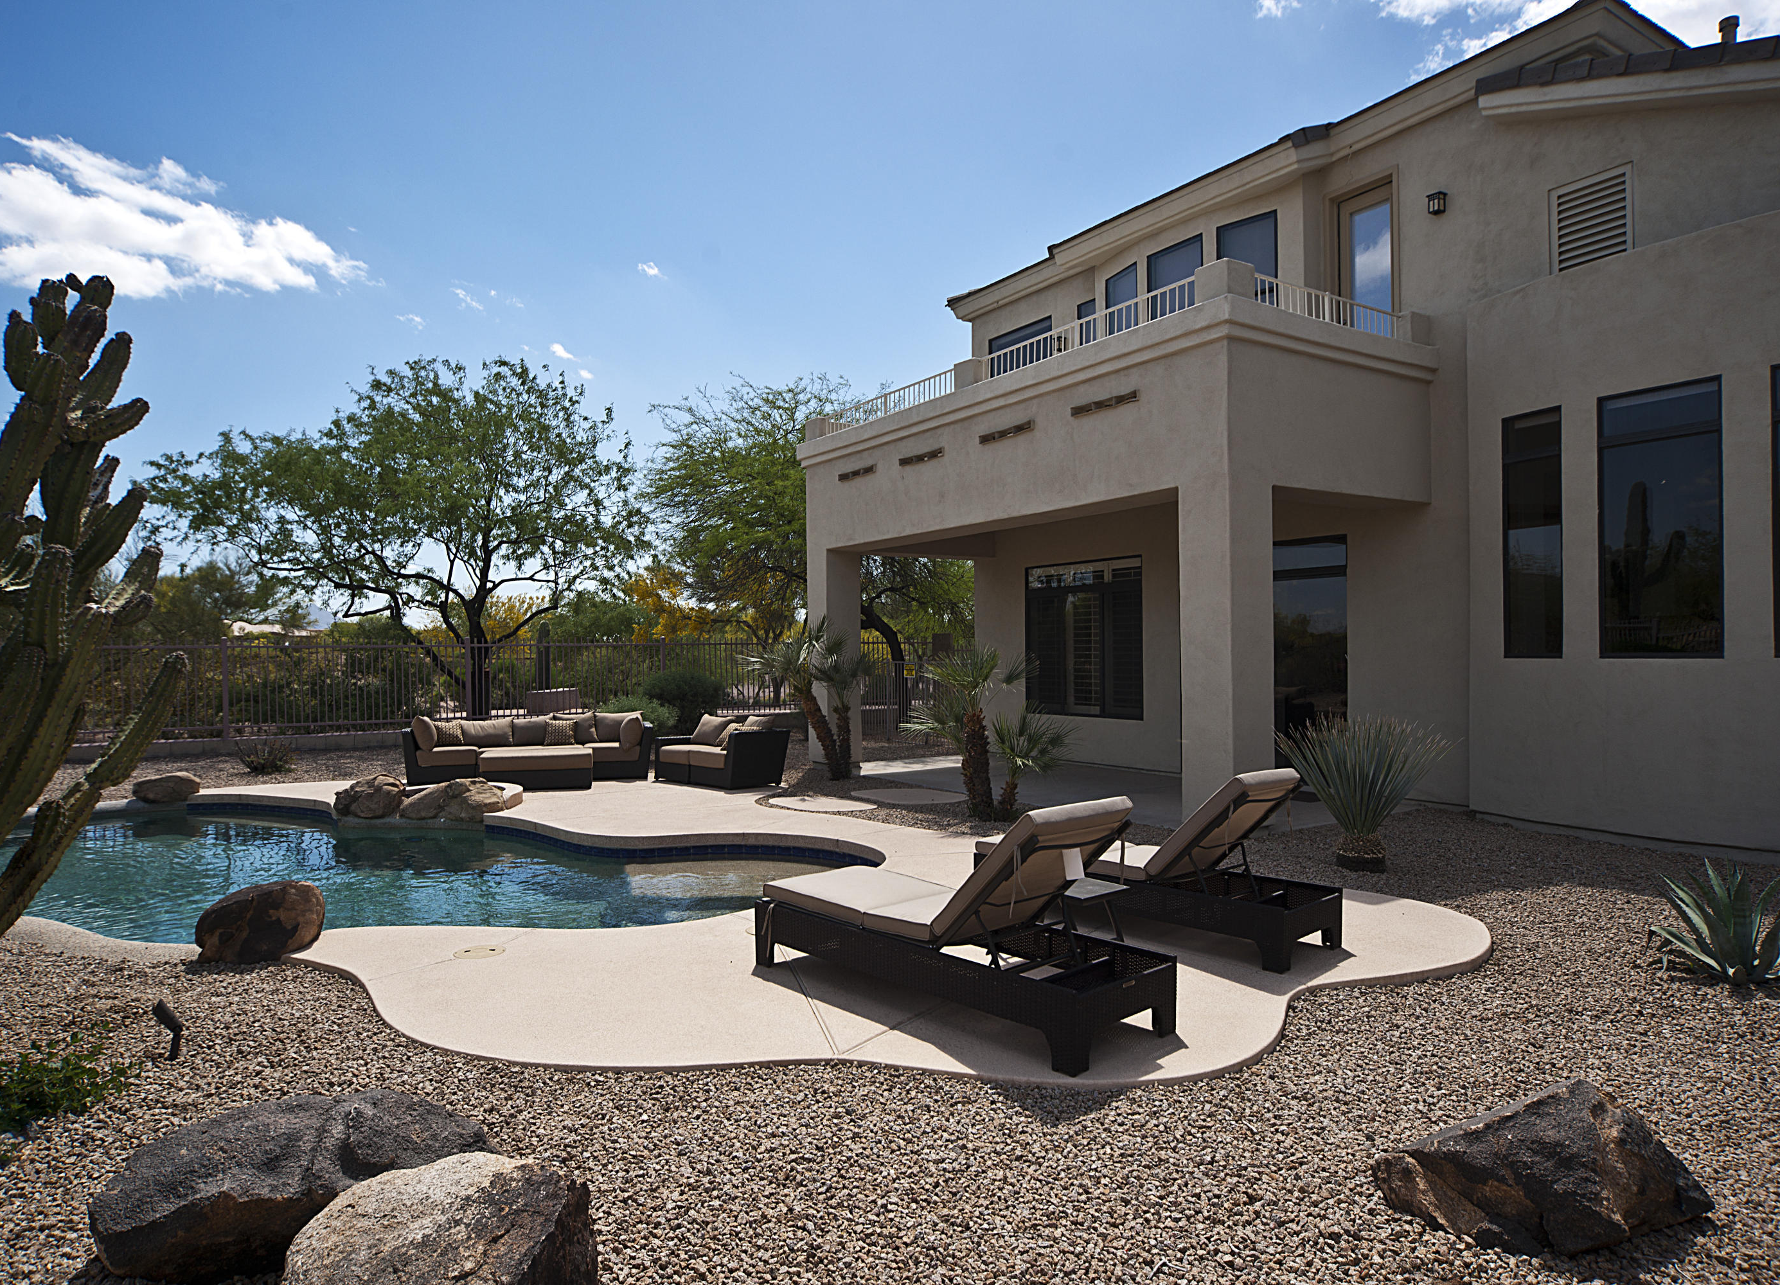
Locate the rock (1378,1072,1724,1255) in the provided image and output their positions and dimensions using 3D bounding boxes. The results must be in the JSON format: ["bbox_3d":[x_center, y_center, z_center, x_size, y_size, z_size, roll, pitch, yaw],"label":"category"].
[{"bbox_3d":[1.879,1.425,3.069,0.850,0.340,0.560,0,0,0],"label":"rock"}]

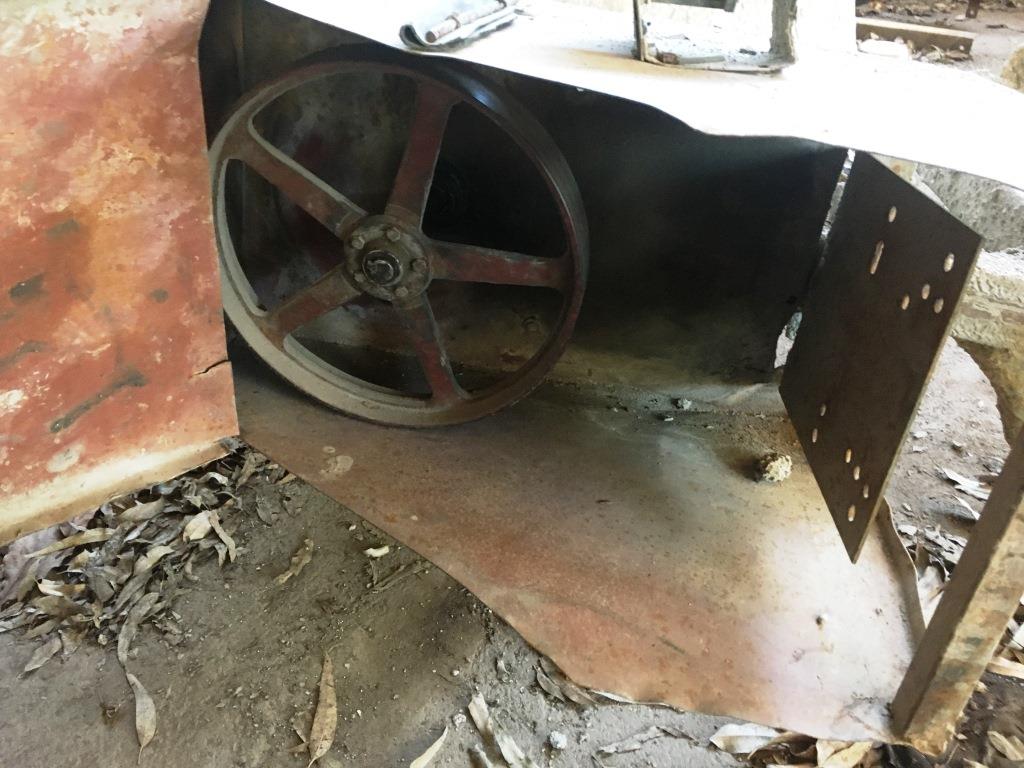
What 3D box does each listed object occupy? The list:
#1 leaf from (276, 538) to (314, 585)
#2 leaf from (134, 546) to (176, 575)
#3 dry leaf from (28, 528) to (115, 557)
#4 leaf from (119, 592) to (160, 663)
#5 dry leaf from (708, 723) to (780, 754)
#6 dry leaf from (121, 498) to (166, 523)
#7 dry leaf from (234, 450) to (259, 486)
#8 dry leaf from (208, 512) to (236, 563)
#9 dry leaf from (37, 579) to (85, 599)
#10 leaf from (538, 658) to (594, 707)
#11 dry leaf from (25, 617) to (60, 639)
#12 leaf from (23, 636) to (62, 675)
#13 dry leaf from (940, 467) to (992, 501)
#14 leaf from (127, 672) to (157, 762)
[{"bbox_3d":[-0.362,0.306,1.467,0.032,0.018,0.115,11,31,8],"label":"leaf"},{"bbox_3d":[-0.592,0.287,1.402,0.033,0.030,0.083,18,33,19],"label":"leaf"},{"bbox_3d":[-0.577,0.209,1.126,0.102,0.018,0.018,-11,37,-24],"label":"dry leaf"},{"bbox_3d":[-0.460,0.299,1.058,0.022,0.020,0.094,4,33,-3],"label":"leaf"},{"bbox_3d":[0.276,0.416,1.006,0.084,0.016,0.035,-1,34,-10],"label":"dry leaf"},{"bbox_3d":[-0.636,0.221,1.484,0.090,0.030,0.037,-19,39,-35],"label":"dry leaf"},{"bbox_3d":[-0.408,0.130,1.323,0.018,0.018,0.070,8,33,3],"label":"dry leaf"},{"bbox_3d":[-0.403,0.212,1.194,0.016,0.020,0.091,-15,39,-29],"label":"dry leaf"},{"bbox_3d":[-0.564,0.256,1.075,0.061,0.015,0.018,8,33,3],"label":"dry leaf"},{"bbox_3d":[0.064,0.367,1.052,0.076,0.018,0.030,30,40,32],"label":"leaf"},{"bbox_3d":[-0.700,0.365,1.282,0.024,0.020,0.060,18,33,20],"label":"dry leaf"},{"bbox_3d":[-0.684,0.397,1.248,0.030,0.020,0.084,15,32,15],"label":"leaf"},{"bbox_3d":[0.776,0.172,1.462,0.086,0.015,0.032,31,41,33],"label":"dry leaf"},{"bbox_3d":[-0.508,0.454,1.187,0.029,0.018,0.156,-10,34,-25],"label":"leaf"}]

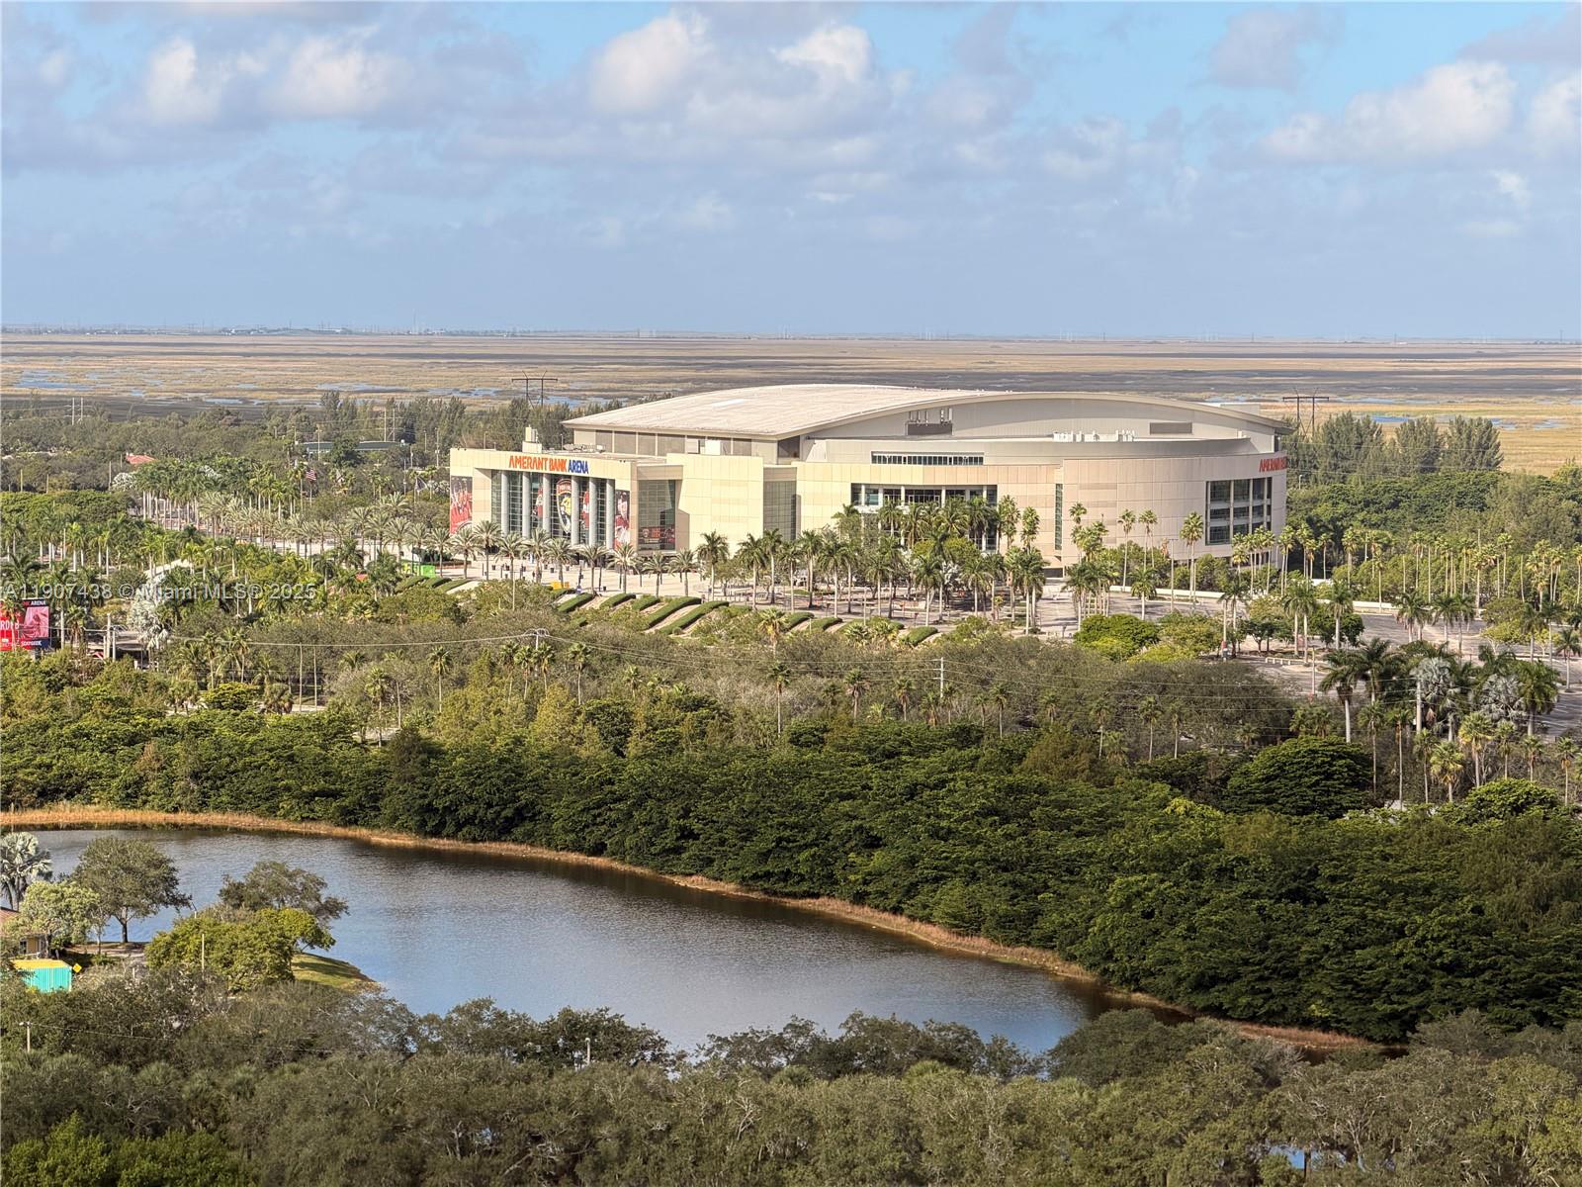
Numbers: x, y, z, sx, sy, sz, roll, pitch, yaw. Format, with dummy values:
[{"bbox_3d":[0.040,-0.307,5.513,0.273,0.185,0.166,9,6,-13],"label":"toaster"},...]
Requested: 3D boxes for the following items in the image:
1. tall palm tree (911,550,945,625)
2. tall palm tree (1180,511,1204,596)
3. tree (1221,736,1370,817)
[{"bbox_3d":[26.960,-1.140,900.130,6.820,14.980,6.820,0,3,0],"label":"tall palm tree"},{"bbox_3d":[88.700,-8.750,1010.710,5.470,18.860,5.470,0,3,0],"label":"tall palm tree"},{"bbox_3d":[64.930,23.560,588.310,19.000,10.410,17.000,0,3,0],"label":"tree"}]

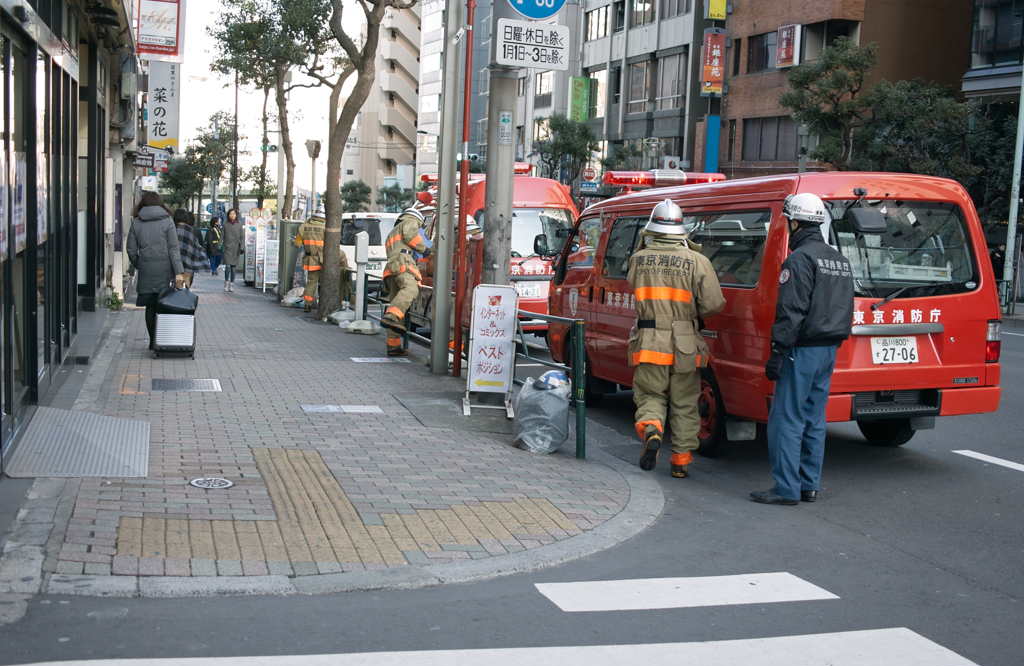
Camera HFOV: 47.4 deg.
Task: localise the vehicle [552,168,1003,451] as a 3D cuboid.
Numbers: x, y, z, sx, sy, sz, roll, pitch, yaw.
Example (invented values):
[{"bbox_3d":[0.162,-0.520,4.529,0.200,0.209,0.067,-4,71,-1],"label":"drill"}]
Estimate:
[{"bbox_3d":[1.714,-0.298,9.387,1.690,2.080,4.570,1,5,-18],"label":"vehicle"}]

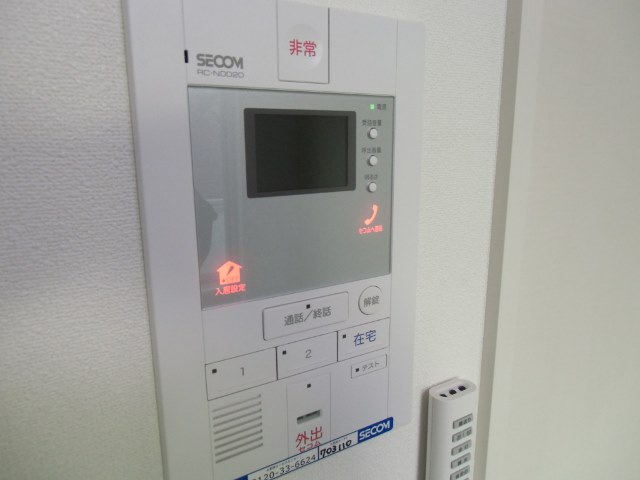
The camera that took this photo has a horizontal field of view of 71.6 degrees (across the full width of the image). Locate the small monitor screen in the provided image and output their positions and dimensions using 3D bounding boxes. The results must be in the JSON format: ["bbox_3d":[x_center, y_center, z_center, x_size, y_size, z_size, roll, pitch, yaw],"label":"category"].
[{"bbox_3d":[-0.010,-0.056,0.285,0.079,0.053,0.006,-8,14,-29],"label":"small monitor screen"}]

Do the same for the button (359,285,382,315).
[{"bbox_3d":[0.039,0.046,0.333,0.023,0.023,0.005,-8,14,-29],"label":"button"}]

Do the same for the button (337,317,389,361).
[{"bbox_3d":[0.034,0.076,0.338,0.048,0.025,0.005,-8,14,-29],"label":"button"}]

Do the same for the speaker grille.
[{"bbox_3d":[-0.055,0.126,0.297,0.034,0.040,0.004,-8,14,-29],"label":"speaker grille"}]

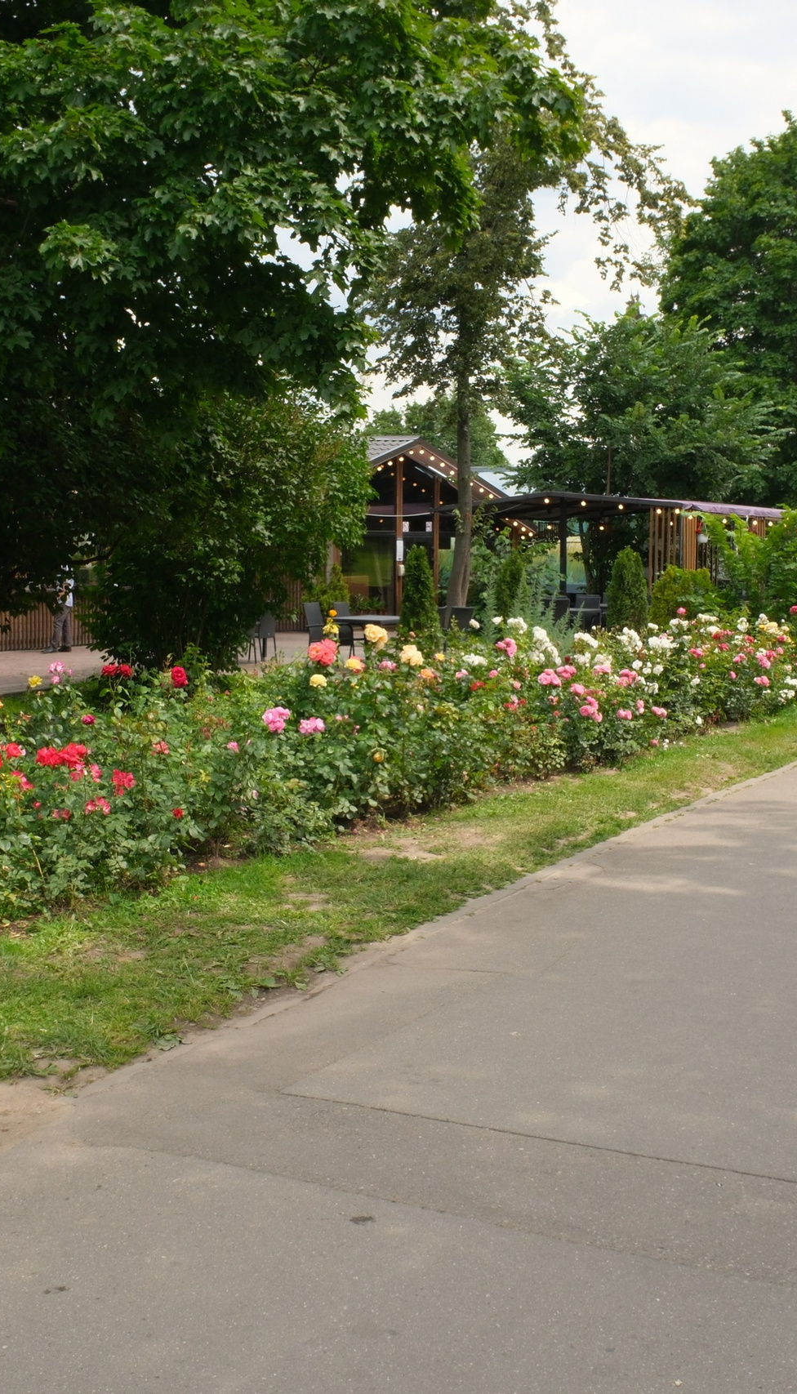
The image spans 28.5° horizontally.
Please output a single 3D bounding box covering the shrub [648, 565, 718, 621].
[{"bbox_3d":[4.844,-1.418,26.800,1.150,1.600,1.100,2,5,28],"label":"shrub"}]

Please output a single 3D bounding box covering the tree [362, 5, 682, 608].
[{"bbox_3d":[1.787,-5.939,25.800,6.000,10.800,5.800,0,5,0],"label":"tree"}]

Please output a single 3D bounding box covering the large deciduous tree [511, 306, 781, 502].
[{"bbox_3d":[5.260,-4.823,34.000,6.000,7.200,6.000,2,5,28],"label":"large deciduous tree"}]

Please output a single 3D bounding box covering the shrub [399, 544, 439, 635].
[{"bbox_3d":[0.289,-1.155,22.200,0.580,1.870,0.580,0,5,0],"label":"shrub"}]

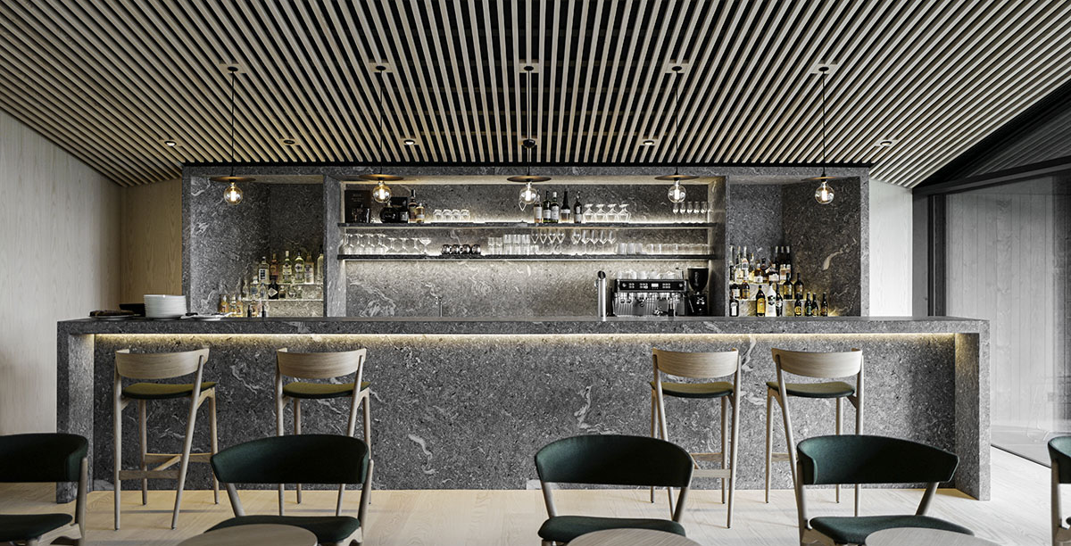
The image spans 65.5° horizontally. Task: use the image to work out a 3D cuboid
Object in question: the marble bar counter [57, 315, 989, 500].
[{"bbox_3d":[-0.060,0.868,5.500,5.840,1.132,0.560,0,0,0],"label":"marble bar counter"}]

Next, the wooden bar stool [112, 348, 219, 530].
[{"bbox_3d":[-2.180,0.944,4.910,0.500,0.980,0.550,0,0,-2],"label":"wooden bar stool"}]

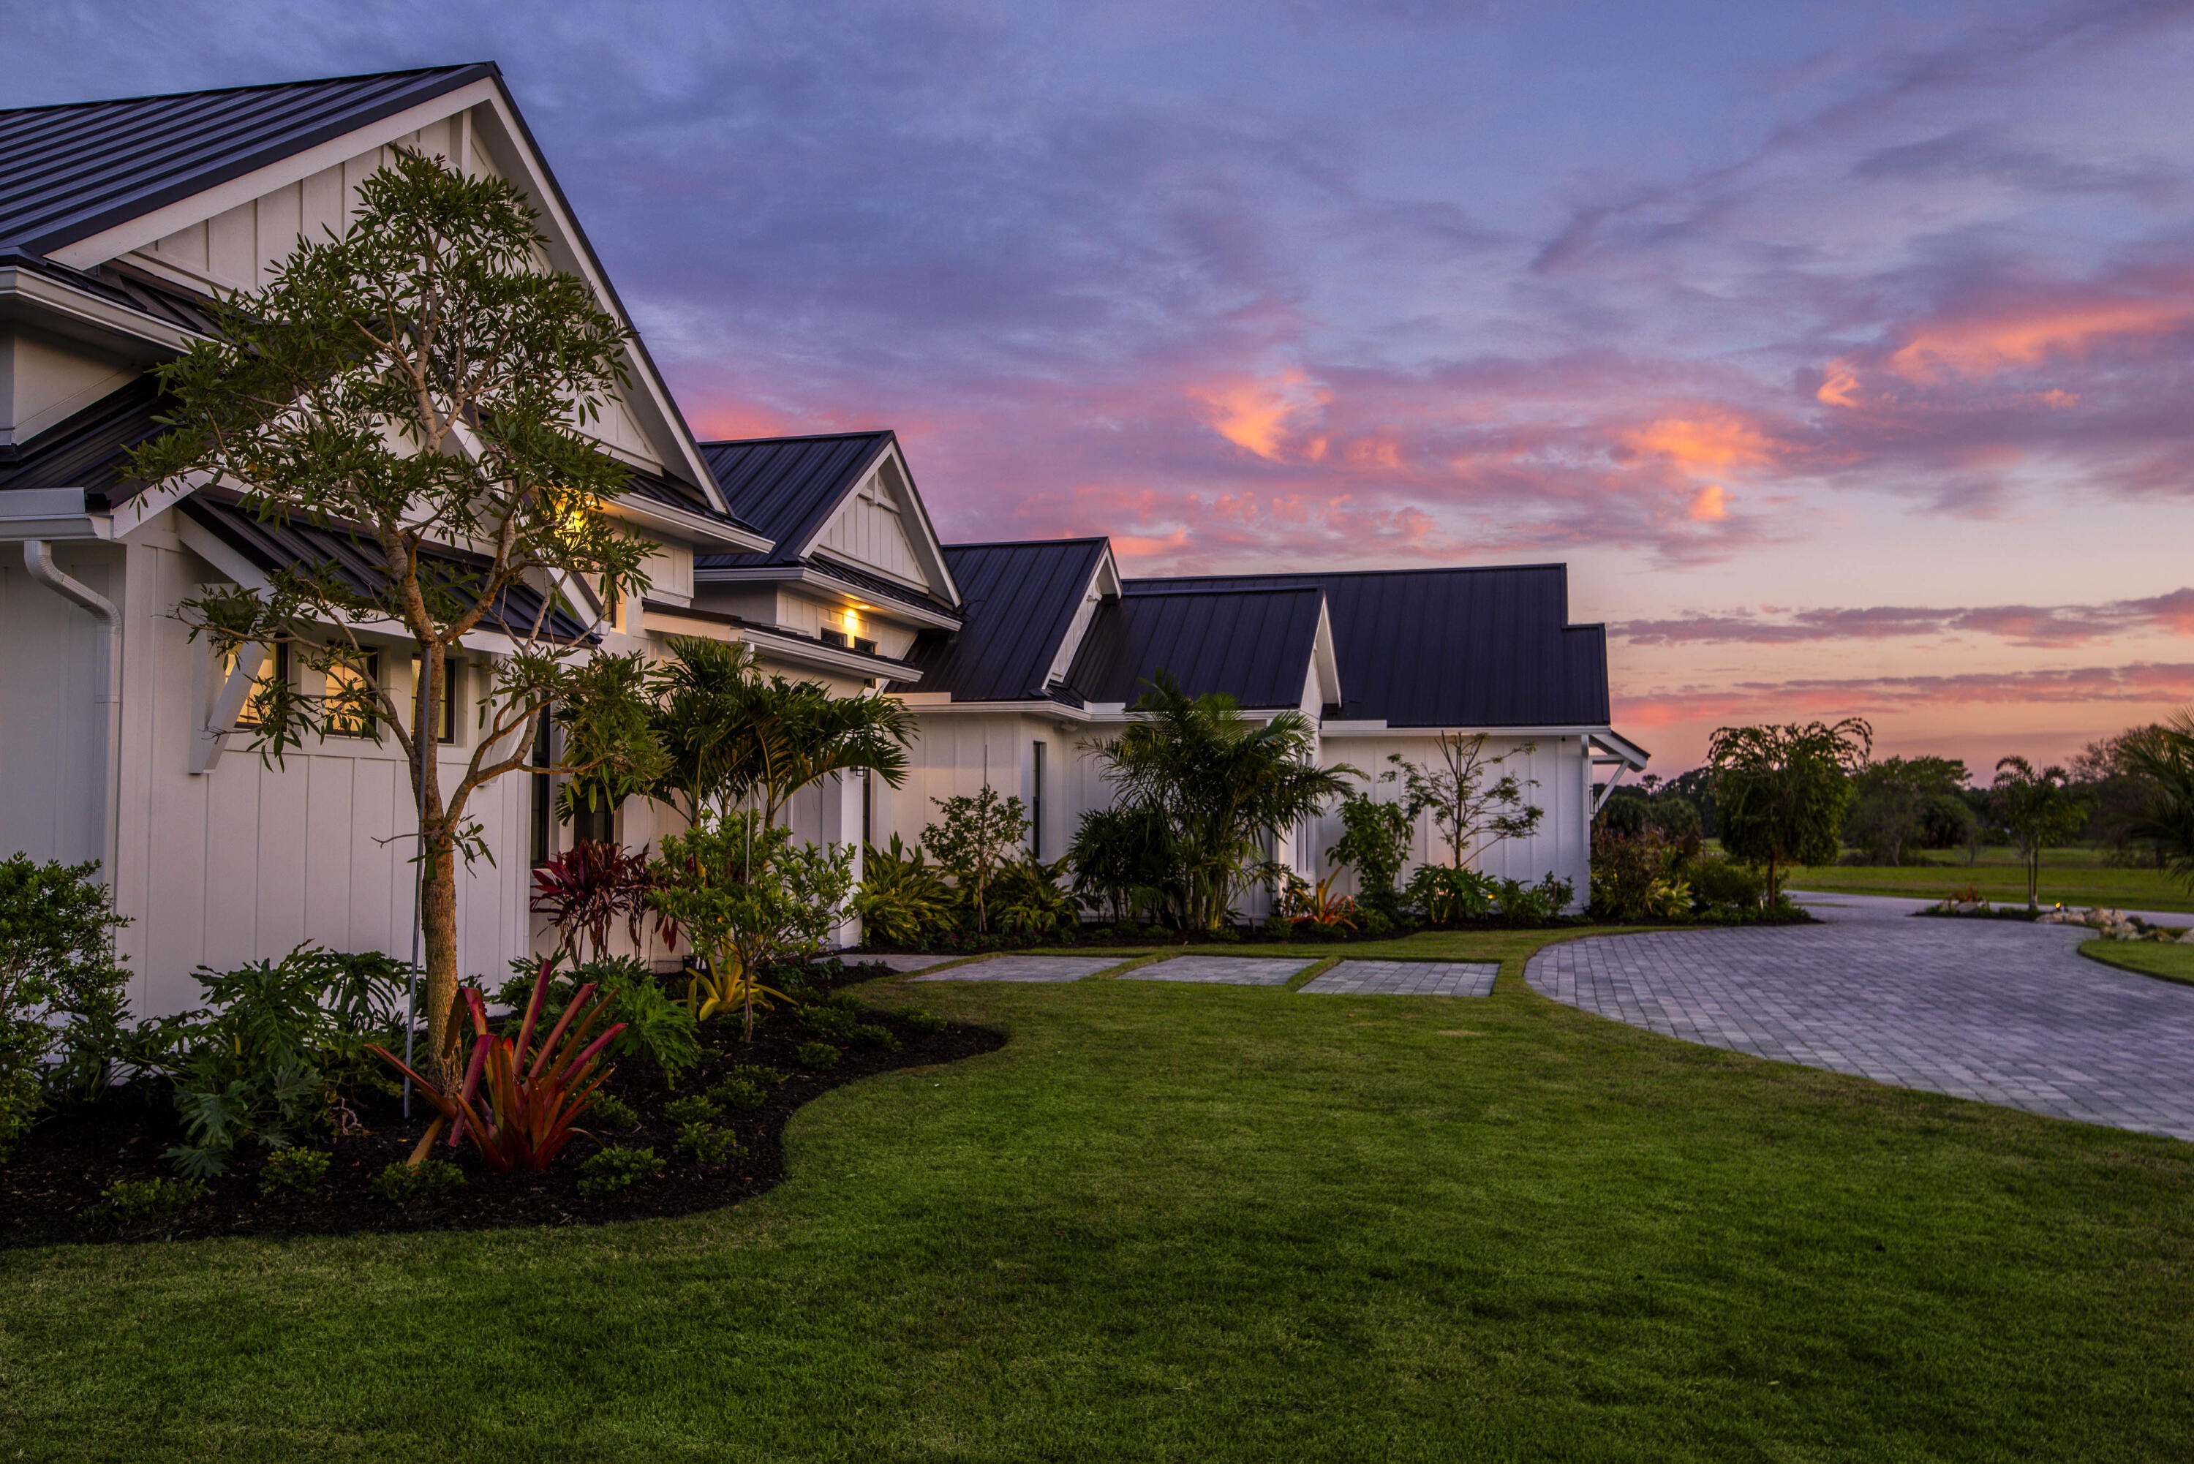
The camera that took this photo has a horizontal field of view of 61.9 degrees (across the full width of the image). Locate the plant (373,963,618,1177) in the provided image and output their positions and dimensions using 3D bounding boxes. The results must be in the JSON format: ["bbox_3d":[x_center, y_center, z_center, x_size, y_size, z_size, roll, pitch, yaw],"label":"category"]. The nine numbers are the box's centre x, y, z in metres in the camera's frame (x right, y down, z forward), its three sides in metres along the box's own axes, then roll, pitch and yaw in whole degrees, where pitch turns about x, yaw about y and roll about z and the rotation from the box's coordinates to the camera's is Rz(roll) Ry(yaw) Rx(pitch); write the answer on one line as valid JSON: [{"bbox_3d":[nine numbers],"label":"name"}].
[{"bbox_3d":[-2.340,1.295,7.120,0.990,0.820,0.930,0,-3,0],"label":"plant"}]

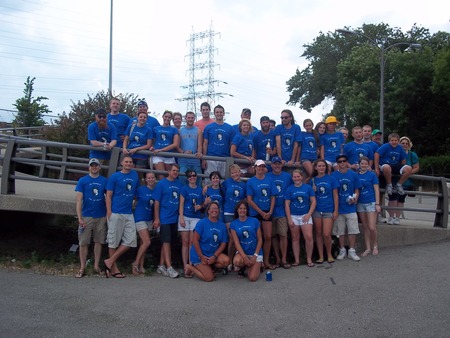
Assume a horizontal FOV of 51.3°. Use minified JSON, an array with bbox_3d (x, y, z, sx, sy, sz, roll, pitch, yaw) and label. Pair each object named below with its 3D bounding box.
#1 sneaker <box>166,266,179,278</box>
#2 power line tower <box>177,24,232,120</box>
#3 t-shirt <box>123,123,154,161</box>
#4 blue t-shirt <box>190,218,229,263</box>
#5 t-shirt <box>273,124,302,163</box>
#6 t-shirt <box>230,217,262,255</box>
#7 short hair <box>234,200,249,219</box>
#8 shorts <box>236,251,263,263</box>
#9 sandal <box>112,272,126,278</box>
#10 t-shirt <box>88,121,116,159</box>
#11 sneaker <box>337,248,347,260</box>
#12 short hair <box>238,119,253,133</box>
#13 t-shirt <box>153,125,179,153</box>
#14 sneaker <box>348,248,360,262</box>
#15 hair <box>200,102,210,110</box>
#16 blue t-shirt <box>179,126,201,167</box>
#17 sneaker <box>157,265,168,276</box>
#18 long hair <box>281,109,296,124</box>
[{"bbox_3d":[-0.792,1.569,7.100,0.110,0.120,0.290,1,-1,-27],"label":"sneaker"},{"bbox_3d":[-6.568,-23.868,150.000,18.000,46.000,8.000,0,-1,40],"label":"power line tower"},{"bbox_3d":[-1.510,-0.482,8.200,0.470,0.620,0.310,1,-1,-5],"label":"t-shirt"},{"bbox_3d":[-0.222,1.061,6.850,0.510,0.640,0.360,1,0,-21],"label":"blue t-shirt"},{"bbox_3d":[1.112,-0.447,8.200,0.490,0.670,0.300,1,0,9],"label":"t-shirt"},{"bbox_3d":[0.311,0.954,6.620,0.460,0.540,0.280,1,-1,-2],"label":"t-shirt"},{"bbox_3d":[0.238,0.577,6.620,0.200,0.250,0.210,1,-1,0],"label":"short hair"},{"bbox_3d":[0.345,1.240,6.600,0.370,0.230,0.340,1,-1,-2],"label":"shorts"},{"bbox_3d":[-1.580,1.595,7.000,0.270,0.060,0.100,0,-1,44],"label":"sandal"},{"bbox_3d":[-2.115,-0.481,8.050,0.500,0.670,0.340,1,8,-11],"label":"t-shirt"},{"bbox_3d":[1.908,1.394,7.650,0.115,0.130,0.290,0,-1,25],"label":"sneaker"},{"bbox_3d":[0.361,-0.761,8.250,0.230,0.250,0.230,1,-1,-2],"label":"short hair"},{"bbox_3d":[-1.040,-0.485,8.250,0.440,0.550,0.270,1,-1,-6],"label":"t-shirt"},{"bbox_3d":[2.157,1.441,7.800,0.110,0.130,0.290,1,-1,-10],"label":"sneaker"},{"bbox_3d":[-0.351,-1.130,8.550,0.175,0.160,0.195,1,0,-2],"label":"hair"},{"bbox_3d":[-0.614,-0.389,8.100,0.400,0.680,0.260,1,-1,-4],"label":"blue t-shirt"},{"bbox_3d":[-0.973,1.598,7.350,0.110,0.125,0.290,1,0,-30],"label":"sneaker"},{"bbox_3d":[1.128,-0.907,8.250,0.210,0.270,0.230,0,-1,37],"label":"long hair"}]

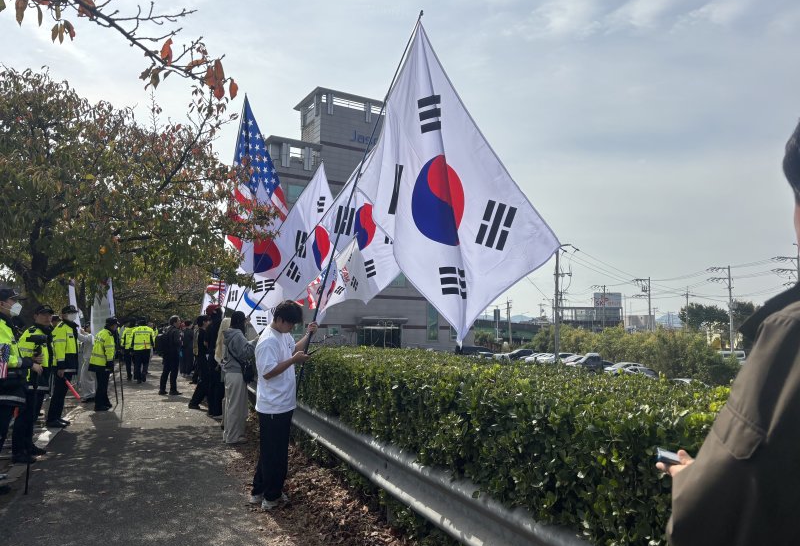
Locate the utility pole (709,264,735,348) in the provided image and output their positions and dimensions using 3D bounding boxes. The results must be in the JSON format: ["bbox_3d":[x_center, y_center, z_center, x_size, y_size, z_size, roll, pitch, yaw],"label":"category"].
[{"bbox_3d":[37.214,5.115,69.355,2.610,11.850,0.600,2,-5,-6],"label":"utility pole"}]

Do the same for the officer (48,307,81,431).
[{"bbox_3d":[-4.969,1.377,8.900,0.370,1.760,0.500,0,-5,3],"label":"officer"}]

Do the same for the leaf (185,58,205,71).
[{"bbox_3d":[-0.785,-0.798,2.300,0.075,0.045,0.045,1,-5,0],"label":"leaf"}]

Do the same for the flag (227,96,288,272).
[{"bbox_3d":[-2.134,-1.325,9.000,1.000,2.700,0.500,1,-6,-14],"label":"flag"}]

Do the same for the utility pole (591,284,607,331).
[{"bbox_3d":[34.263,8.050,103.355,2.590,11.880,0.600,2,-5,-6],"label":"utility pole"}]

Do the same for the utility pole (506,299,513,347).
[{"bbox_3d":[16.136,7.804,89.657,0.300,8.000,0.300,1,-5,0],"label":"utility pole"}]

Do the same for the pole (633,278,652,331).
[{"bbox_3d":[35.185,6.597,86.848,2.690,11.900,0.600,2,-5,-6],"label":"pole"}]

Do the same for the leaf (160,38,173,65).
[{"bbox_3d":[-0.836,-0.792,2.150,0.042,0.097,0.035,1,-5,0],"label":"leaf"}]

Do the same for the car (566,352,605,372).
[{"bbox_3d":[18.522,9.057,60.000,4.700,1.750,1.880,5,-6,-38],"label":"car"}]

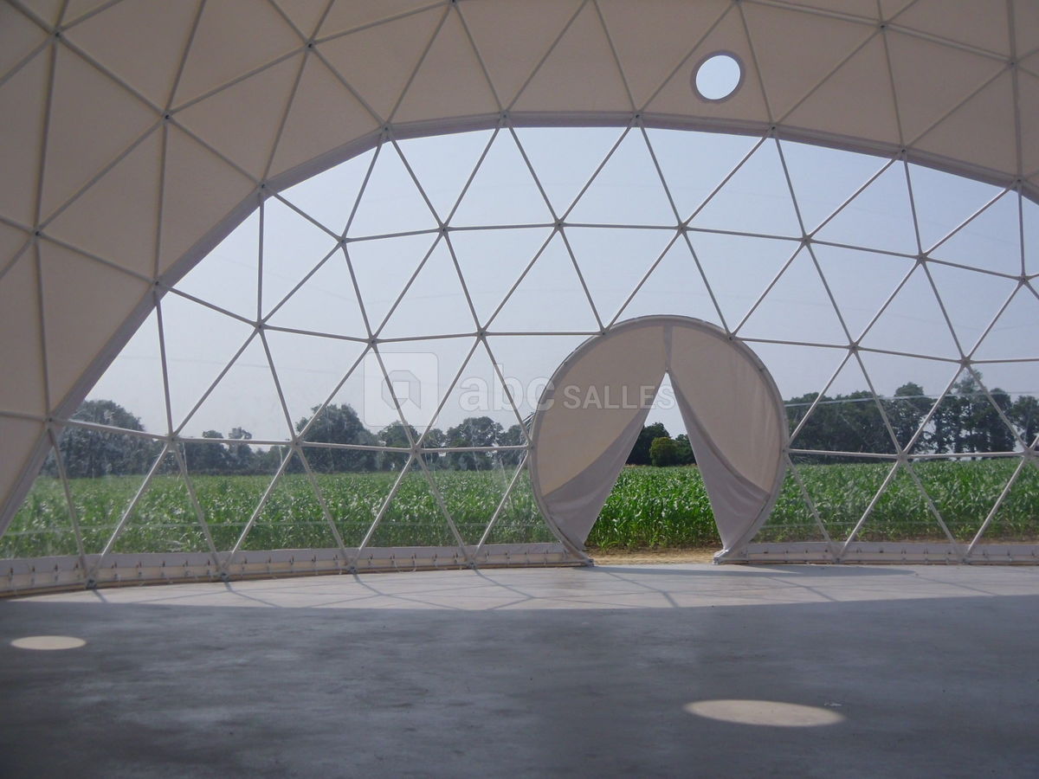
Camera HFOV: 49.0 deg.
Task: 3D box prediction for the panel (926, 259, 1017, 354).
[{"bbox_3d":[8.615,-1.504,22.355,1.774,1.701,0.040,14,23,12],"label":"panel"}]

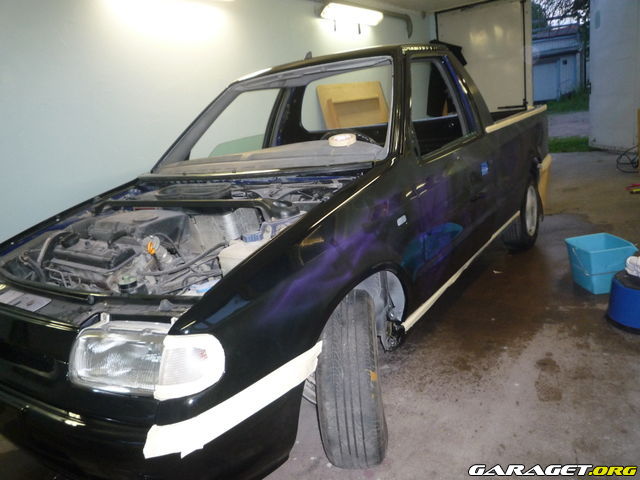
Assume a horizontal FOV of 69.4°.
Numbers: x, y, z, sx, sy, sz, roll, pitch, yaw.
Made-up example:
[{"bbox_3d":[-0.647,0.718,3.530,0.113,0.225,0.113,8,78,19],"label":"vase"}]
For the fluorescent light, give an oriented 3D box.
[{"bbox_3d":[0.414,-2.677,5.523,0.140,0.150,1.200,2,18,36],"label":"fluorescent light"}]

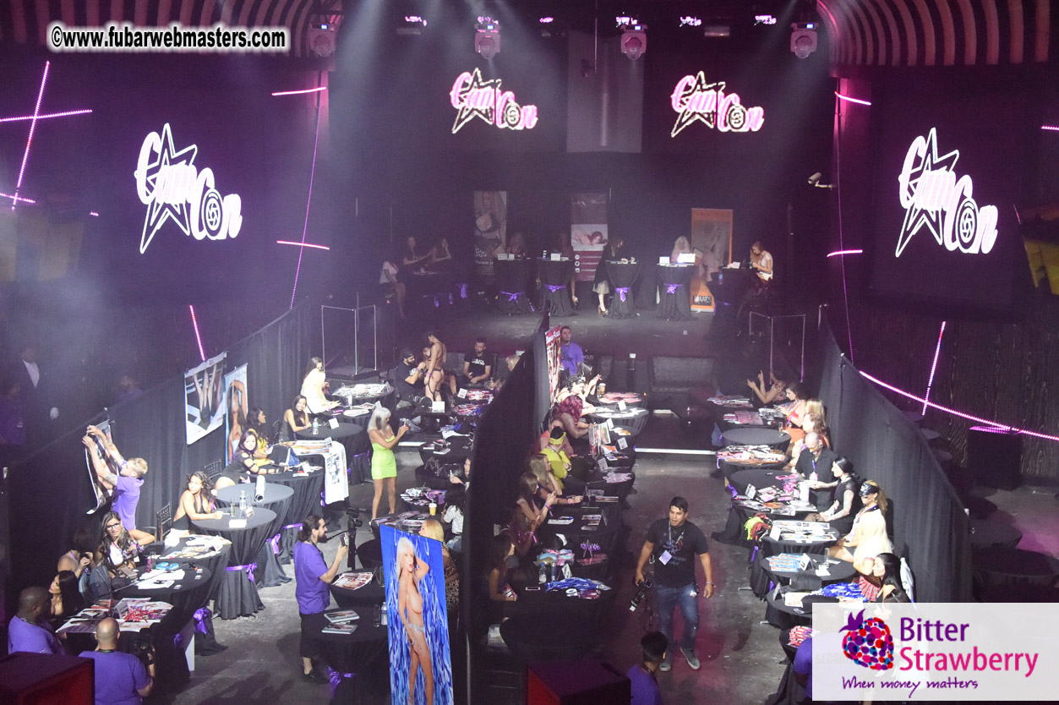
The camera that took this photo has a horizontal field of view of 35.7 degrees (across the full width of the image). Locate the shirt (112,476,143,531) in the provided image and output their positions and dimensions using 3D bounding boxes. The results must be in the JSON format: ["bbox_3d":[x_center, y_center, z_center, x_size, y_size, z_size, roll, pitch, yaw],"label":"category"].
[{"bbox_3d":[-4.325,1.613,17.700,0.370,0.620,0.460,2,10,9],"label":"shirt"}]

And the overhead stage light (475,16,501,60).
[{"bbox_3d":[-0.667,-5.013,26.500,0.420,0.600,0.400,0,10,0],"label":"overhead stage light"}]

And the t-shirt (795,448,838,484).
[{"bbox_3d":[3.543,1.454,20.300,0.520,0.580,0.360,6,12,30],"label":"t-shirt"}]

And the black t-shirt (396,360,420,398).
[{"bbox_3d":[-1.937,0.437,26.200,0.380,0.600,0.460,8,13,36],"label":"black t-shirt"}]

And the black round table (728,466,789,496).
[{"bbox_3d":[2.831,2.035,19.619,0.930,1.060,0.930,0,10,0],"label":"black round table"}]

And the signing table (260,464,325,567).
[{"bbox_3d":[-3.026,2.022,20.695,0.930,1.075,0.930,0,10,0],"label":"signing table"}]

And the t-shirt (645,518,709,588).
[{"bbox_3d":[1.509,2.022,16.800,0.640,0.700,0.330,1,10,6],"label":"t-shirt"}]

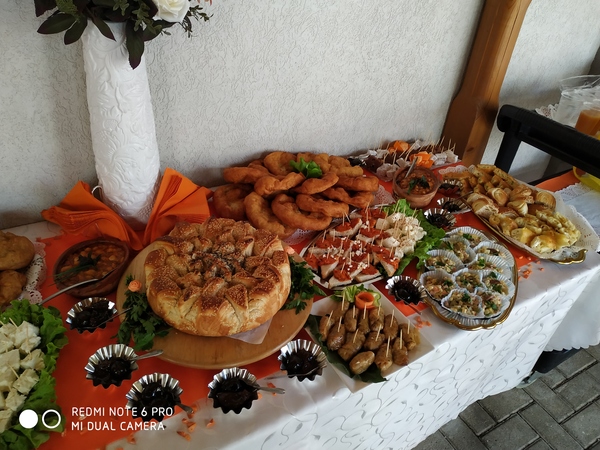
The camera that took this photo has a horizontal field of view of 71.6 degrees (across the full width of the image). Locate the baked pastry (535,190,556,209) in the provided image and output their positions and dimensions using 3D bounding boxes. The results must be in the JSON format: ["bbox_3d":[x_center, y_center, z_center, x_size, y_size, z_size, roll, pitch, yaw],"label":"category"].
[{"bbox_3d":[0.674,-0.067,1.140,0.052,0.037,0.048,-15,40,-27],"label":"baked pastry"}]

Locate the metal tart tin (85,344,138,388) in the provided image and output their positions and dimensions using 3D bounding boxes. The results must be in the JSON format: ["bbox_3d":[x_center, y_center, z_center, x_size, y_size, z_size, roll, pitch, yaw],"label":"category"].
[{"bbox_3d":[-0.292,0.228,0.653,0.079,0.028,0.079,4,35,-3],"label":"metal tart tin"}]

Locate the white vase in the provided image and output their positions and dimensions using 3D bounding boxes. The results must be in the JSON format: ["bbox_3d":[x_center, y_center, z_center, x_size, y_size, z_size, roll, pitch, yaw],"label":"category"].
[{"bbox_3d":[-0.372,-0.192,0.875,0.130,0.437,0.130,-14,40,-27],"label":"white vase"}]

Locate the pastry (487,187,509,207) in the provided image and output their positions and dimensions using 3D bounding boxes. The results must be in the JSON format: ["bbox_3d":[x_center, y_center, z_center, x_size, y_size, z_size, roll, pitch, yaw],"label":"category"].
[{"bbox_3d":[0.538,-0.076,1.130,0.046,0.039,0.052,-15,40,-27],"label":"pastry"}]

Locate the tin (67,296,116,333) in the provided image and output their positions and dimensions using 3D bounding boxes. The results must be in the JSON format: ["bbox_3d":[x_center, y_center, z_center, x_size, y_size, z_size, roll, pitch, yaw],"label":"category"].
[{"bbox_3d":[-0.362,0.165,0.731,0.079,0.028,0.079,4,35,-3],"label":"tin"}]

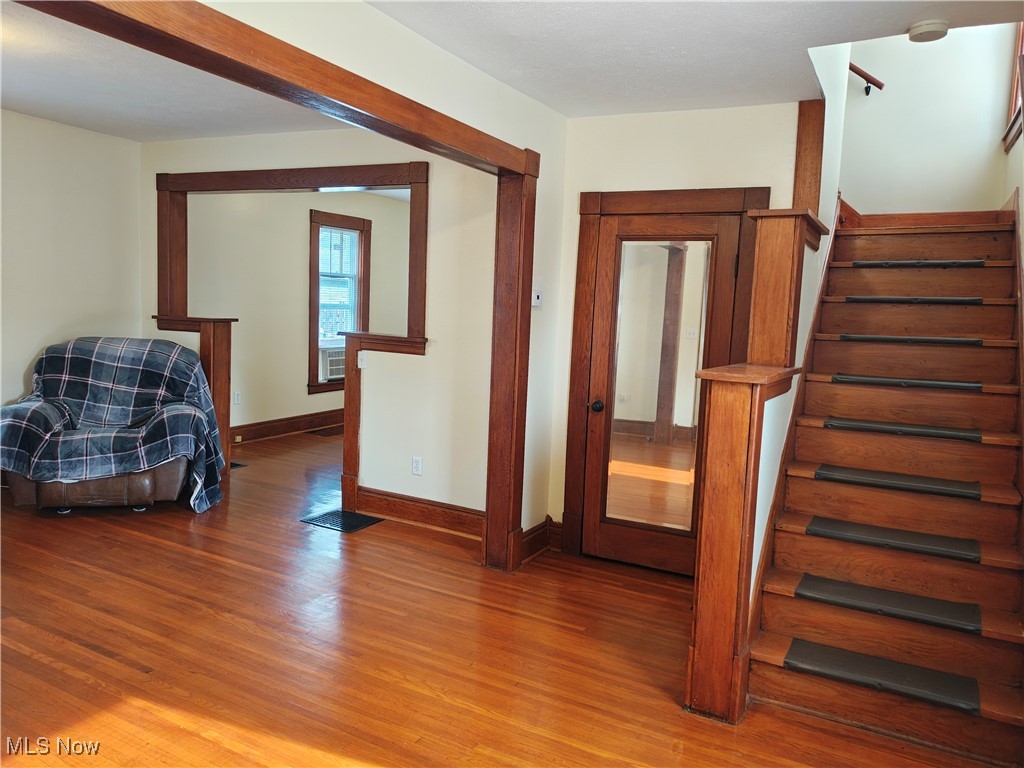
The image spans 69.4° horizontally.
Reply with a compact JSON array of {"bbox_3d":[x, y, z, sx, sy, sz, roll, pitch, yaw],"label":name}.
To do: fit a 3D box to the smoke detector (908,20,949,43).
[{"bbox_3d":[1.528,-1.292,2.712,0.134,0.044,0.134,5,7,27],"label":"smoke detector"}]

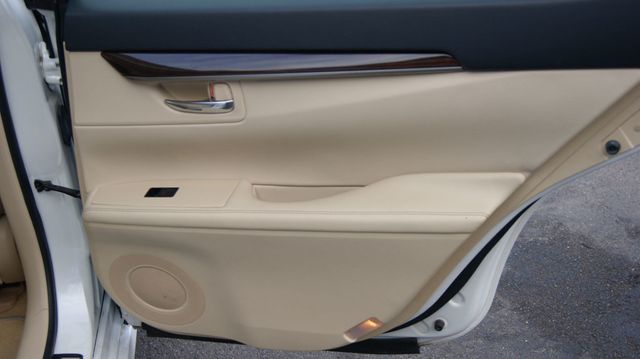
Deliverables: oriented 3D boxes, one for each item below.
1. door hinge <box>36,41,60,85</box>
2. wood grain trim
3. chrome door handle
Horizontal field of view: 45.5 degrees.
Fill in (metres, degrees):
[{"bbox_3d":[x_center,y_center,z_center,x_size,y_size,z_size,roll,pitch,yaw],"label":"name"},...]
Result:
[{"bbox_3d":[-0.453,-0.193,1.275,0.048,0.075,0.050,-1,23,-3],"label":"door hinge"},{"bbox_3d":[-0.063,-0.181,1.225,0.575,0.047,0.040,-1,23,-3],"label":"wood grain trim"},{"bbox_3d":[-0.195,-0.118,1.235,0.113,0.026,0.028,-1,23,-3],"label":"chrome door handle"}]

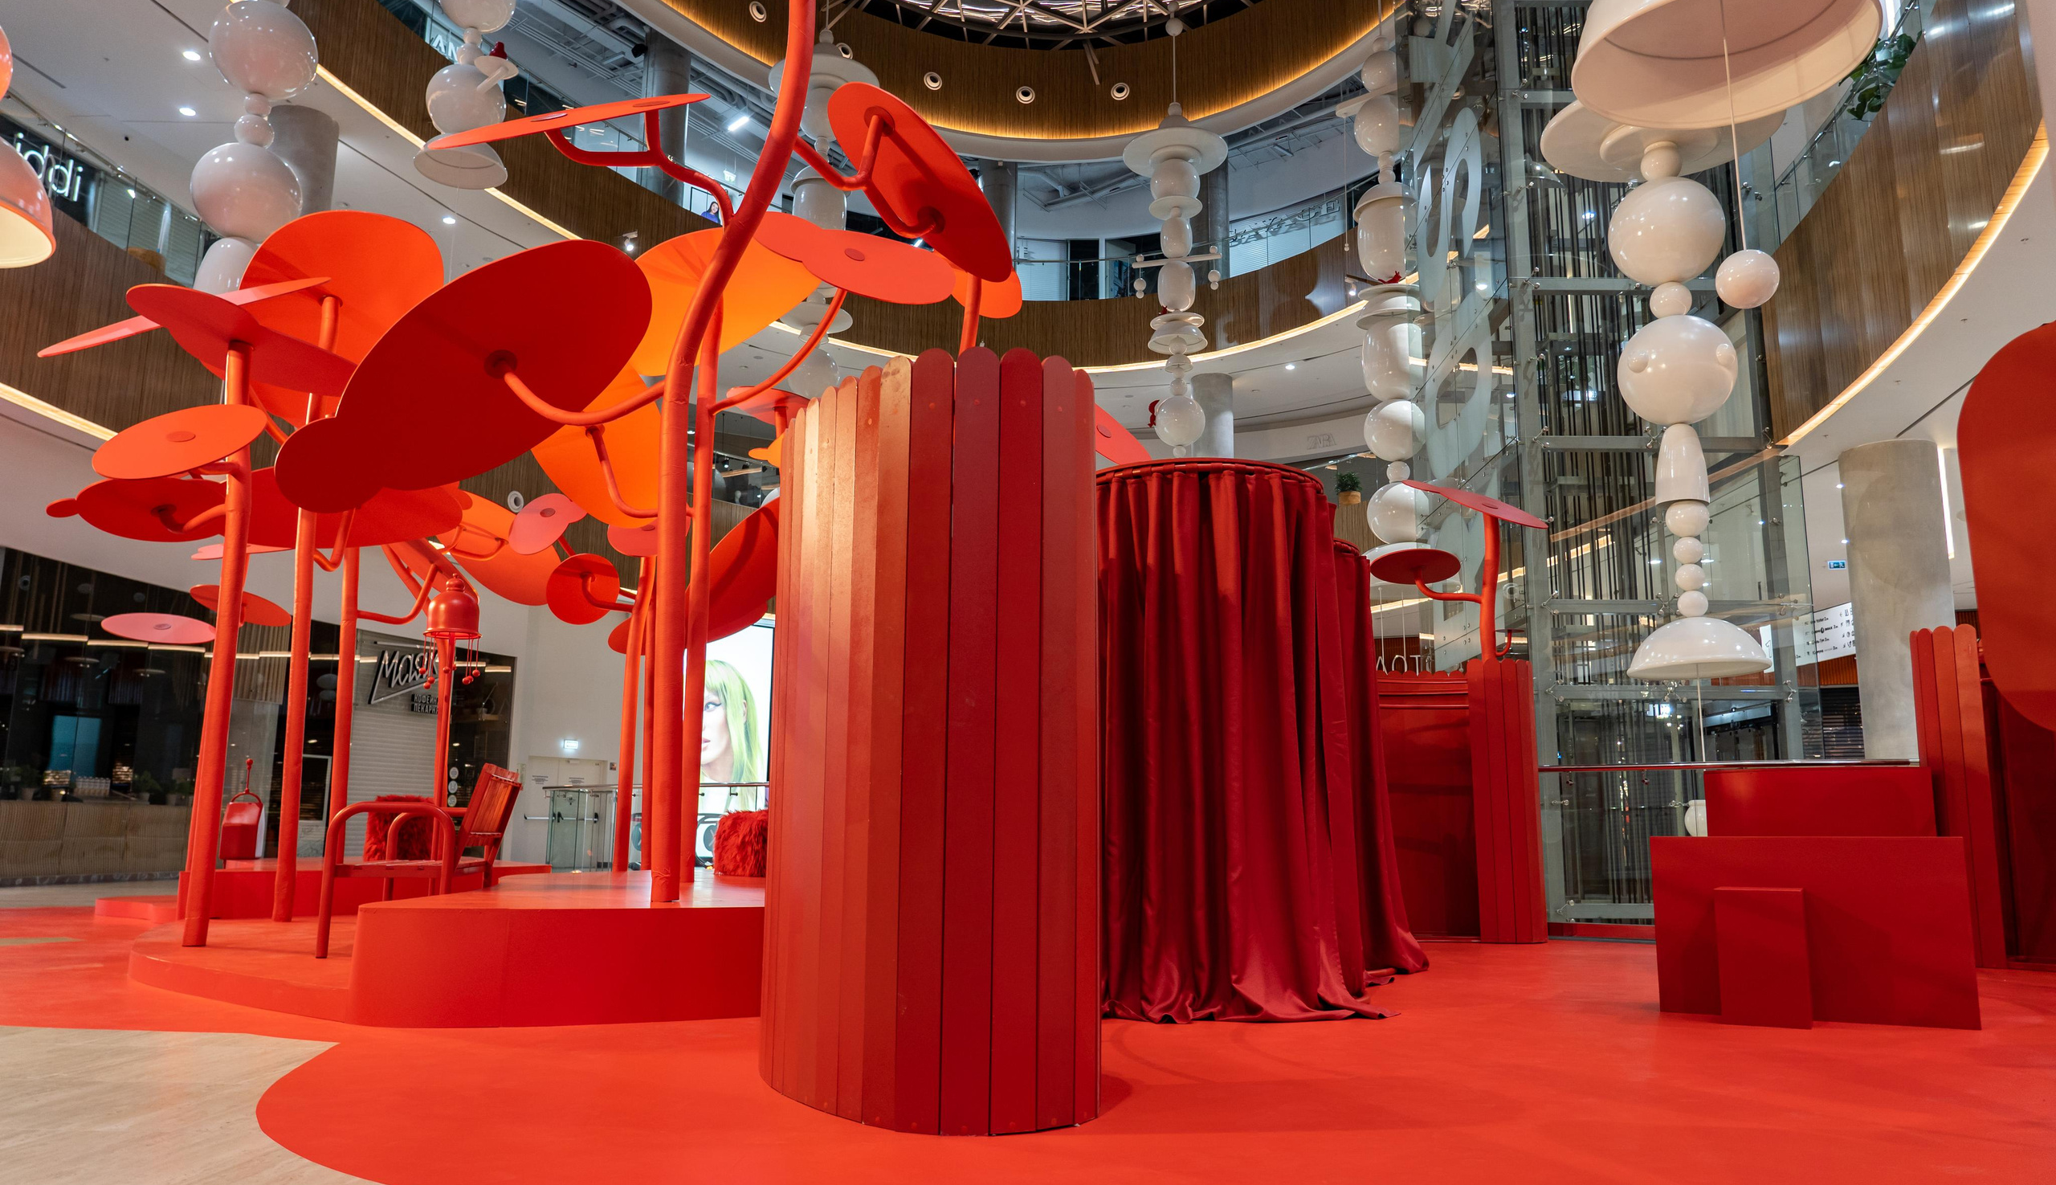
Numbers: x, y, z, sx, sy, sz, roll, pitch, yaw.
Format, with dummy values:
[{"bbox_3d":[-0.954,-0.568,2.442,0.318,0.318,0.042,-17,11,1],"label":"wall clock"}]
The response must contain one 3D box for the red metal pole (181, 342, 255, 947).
[{"bbox_3d":[-3.942,0.215,6.746,0.170,2.974,0.200,0,-10,0],"label":"red metal pole"}]

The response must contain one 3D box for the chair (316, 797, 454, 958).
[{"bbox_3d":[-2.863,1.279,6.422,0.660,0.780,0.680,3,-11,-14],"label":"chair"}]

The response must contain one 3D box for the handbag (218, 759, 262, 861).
[{"bbox_3d":[-6.896,1.908,12.043,0.354,0.891,0.180,2,-10,-7],"label":"handbag"}]

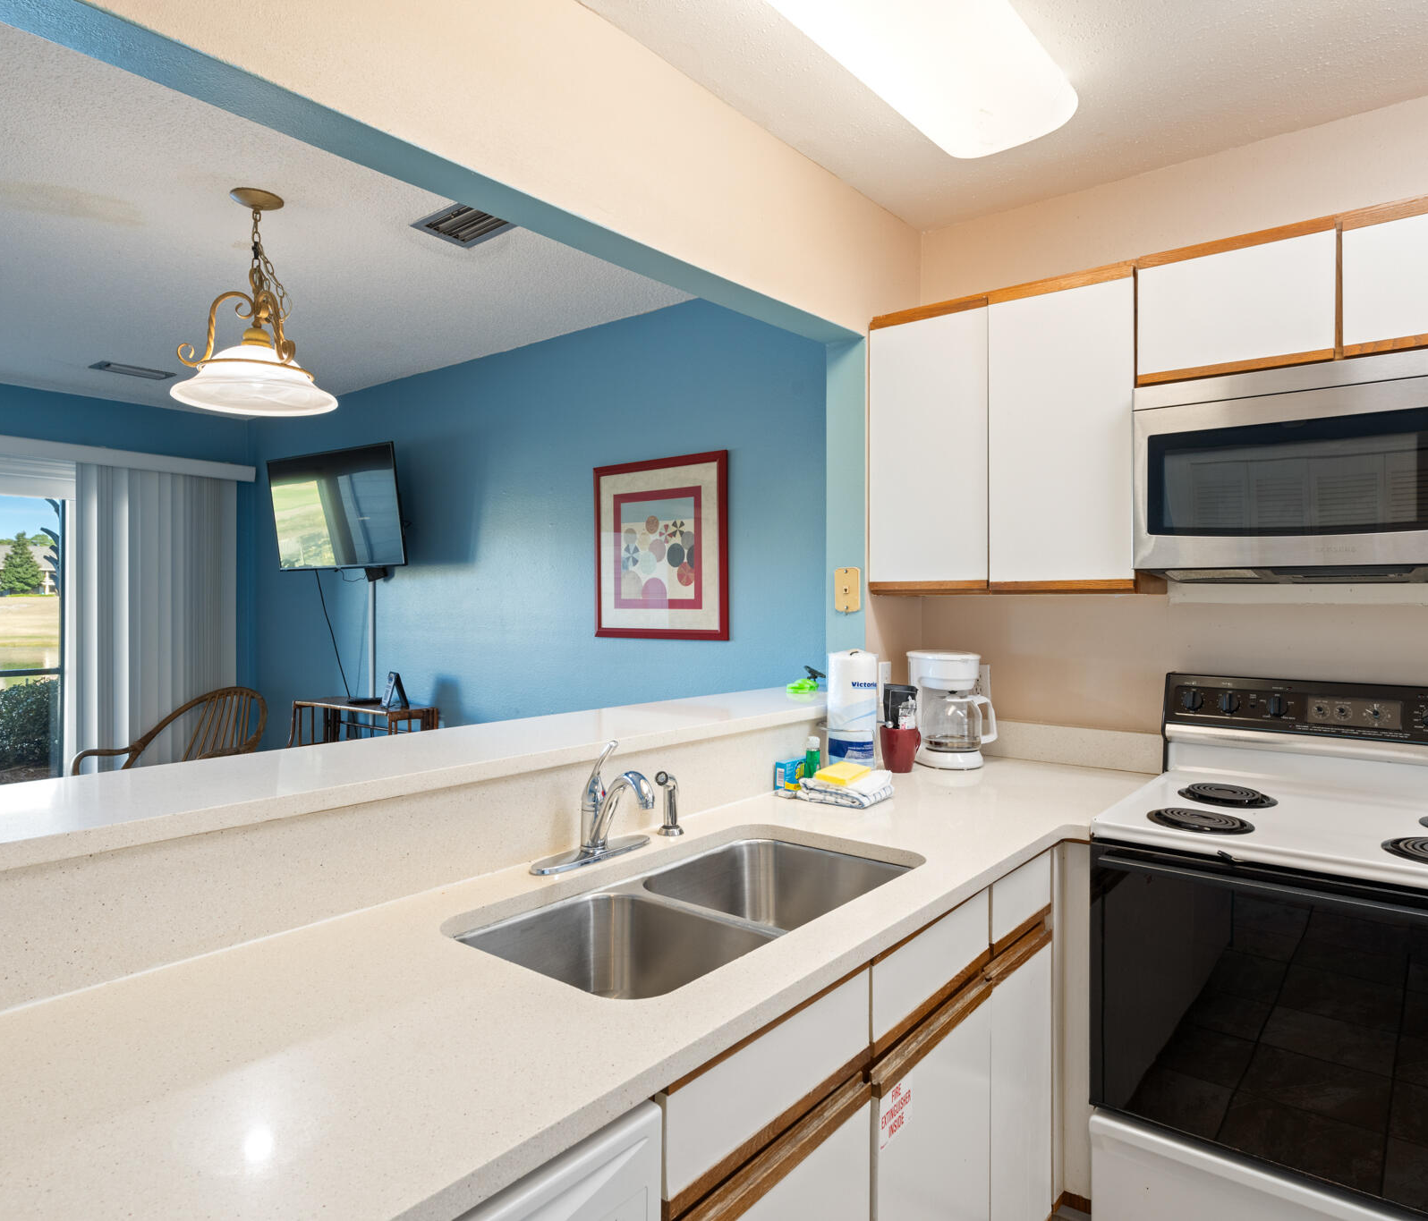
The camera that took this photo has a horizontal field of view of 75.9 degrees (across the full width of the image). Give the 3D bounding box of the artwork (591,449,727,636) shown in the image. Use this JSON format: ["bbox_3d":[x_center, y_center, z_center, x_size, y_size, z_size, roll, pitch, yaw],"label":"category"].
[{"bbox_3d":[-0.210,-0.230,3.461,0.675,0.685,0.030,1,1,39],"label":"artwork"}]

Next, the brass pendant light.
[{"bbox_3d":[-1.259,-0.854,2.514,0.410,0.562,0.410,0,1,39],"label":"brass pendant light"}]

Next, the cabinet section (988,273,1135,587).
[{"bbox_3d":[0.918,-0.411,2.307,0.341,0.709,0.320,0,1,39],"label":"cabinet section"}]

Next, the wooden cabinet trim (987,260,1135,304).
[{"bbox_3d":[0.833,-0.781,2.205,0.342,0.034,0.025,0,1,39],"label":"wooden cabinet trim"}]

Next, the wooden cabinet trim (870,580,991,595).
[{"bbox_3d":[0.561,-0.060,2.405,0.325,0.030,0.022,1,1,39],"label":"wooden cabinet trim"}]

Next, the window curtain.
[{"bbox_3d":[-3.068,0.244,5.073,0.100,2.070,0.810,1,1,39],"label":"window curtain"}]

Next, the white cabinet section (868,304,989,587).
[{"bbox_3d":[0.654,-0.412,2.517,0.333,0.706,0.320,0,1,39],"label":"white cabinet section"}]

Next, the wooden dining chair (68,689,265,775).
[{"bbox_3d":[-2.610,0.859,4.559,0.630,0.900,0.660,0,1,12],"label":"wooden dining chair"}]

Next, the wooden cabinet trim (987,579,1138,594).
[{"bbox_3d":[0.828,-0.058,2.192,0.338,0.030,0.022,1,1,39],"label":"wooden cabinet trim"}]

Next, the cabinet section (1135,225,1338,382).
[{"bbox_3d":[1.202,-0.645,2.079,0.376,0.265,0.320,0,1,39],"label":"cabinet section"}]

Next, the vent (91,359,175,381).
[{"bbox_3d":[-2.805,-1.149,4.424,0.190,0.020,0.310,0,1,39],"label":"vent"}]

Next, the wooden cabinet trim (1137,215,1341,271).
[{"bbox_3d":[1.118,-0.784,1.973,0.380,0.030,0.025,0,1,39],"label":"wooden cabinet trim"}]

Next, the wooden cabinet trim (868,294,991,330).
[{"bbox_3d":[0.558,-0.778,2.390,0.325,0.033,0.022,1,1,39],"label":"wooden cabinet trim"}]

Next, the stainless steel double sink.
[{"bbox_3d":[0.000,0.550,1.422,0.420,0.210,0.790,0,1,39],"label":"stainless steel double sink"}]

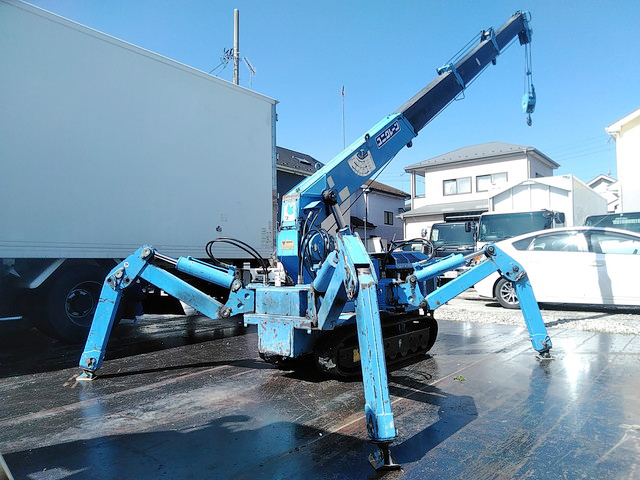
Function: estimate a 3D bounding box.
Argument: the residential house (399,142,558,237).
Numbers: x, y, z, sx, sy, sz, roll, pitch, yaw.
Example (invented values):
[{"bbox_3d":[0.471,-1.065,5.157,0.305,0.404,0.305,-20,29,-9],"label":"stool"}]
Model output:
[{"bbox_3d":[9.057,-1.762,28.189,7.055,7.617,6.612,-3,-4,37],"label":"residential house"}]

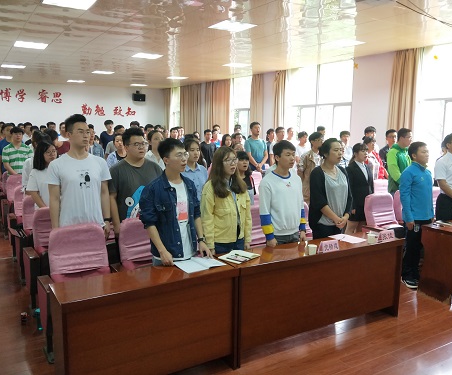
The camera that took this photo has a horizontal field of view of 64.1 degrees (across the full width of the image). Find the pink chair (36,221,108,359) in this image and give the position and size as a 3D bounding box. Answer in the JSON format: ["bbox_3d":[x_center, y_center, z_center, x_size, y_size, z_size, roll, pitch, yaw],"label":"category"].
[{"bbox_3d":[-1.252,0.791,3.014,0.580,0.950,0.600,-5,11,-30],"label":"pink chair"}]

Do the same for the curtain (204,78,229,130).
[{"bbox_3d":[-0.338,-2.215,12.761,0.180,3.000,1.350,-8,12,-40],"label":"curtain"}]

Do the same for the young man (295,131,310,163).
[{"bbox_3d":[1.430,-0.214,6.900,0.460,1.680,0.290,-6,11,-33],"label":"young man"}]

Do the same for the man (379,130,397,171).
[{"bbox_3d":[2.560,-0.066,5.800,0.470,1.710,0.290,-6,11,-33],"label":"man"}]

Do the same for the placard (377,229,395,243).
[{"bbox_3d":[1.434,0.433,3.264,0.190,0.100,0.085,-5,11,-25],"label":"placard"}]

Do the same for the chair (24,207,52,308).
[{"bbox_3d":[-1.635,0.692,3.596,0.600,0.930,0.600,-6,11,-32],"label":"chair"}]

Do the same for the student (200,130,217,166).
[{"bbox_3d":[-0.379,-0.377,7.644,0.480,1.680,0.300,-5,11,-30],"label":"student"}]

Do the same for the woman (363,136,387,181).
[{"bbox_3d":[2.446,-0.051,6.137,0.460,1.600,0.300,-5,11,-30],"label":"woman"}]

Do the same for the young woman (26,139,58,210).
[{"bbox_3d":[-1.812,0.323,3.750,0.440,1.600,0.300,-6,11,-33],"label":"young woman"}]

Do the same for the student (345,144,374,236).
[{"bbox_3d":[1.756,0.180,4.936,0.440,1.570,0.290,-5,11,-30],"label":"student"}]

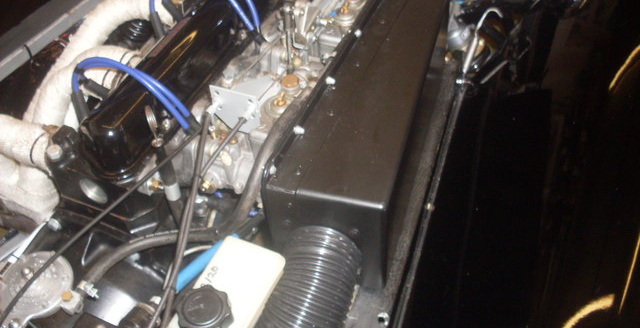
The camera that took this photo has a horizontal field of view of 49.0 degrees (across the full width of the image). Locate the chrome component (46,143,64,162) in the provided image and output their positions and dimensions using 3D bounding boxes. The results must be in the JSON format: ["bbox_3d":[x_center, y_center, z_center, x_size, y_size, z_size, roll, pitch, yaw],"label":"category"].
[{"bbox_3d":[-0.309,-0.013,0.820,0.018,0.011,0.018,13,45,17],"label":"chrome component"}]

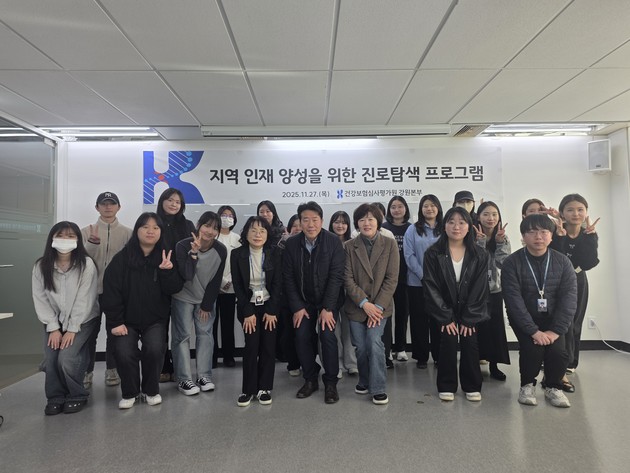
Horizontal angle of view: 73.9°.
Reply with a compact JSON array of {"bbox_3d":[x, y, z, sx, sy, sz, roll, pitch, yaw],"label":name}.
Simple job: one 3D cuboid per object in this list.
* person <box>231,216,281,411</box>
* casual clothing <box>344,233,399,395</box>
[{"bbox_3d":[-0.464,0.560,3.320,0.403,1.407,0.520,0,-3,-4],"label":"person"},{"bbox_3d":[0.447,0.596,3.310,0.440,1.240,0.500,-1,-3,2],"label":"casual clothing"}]

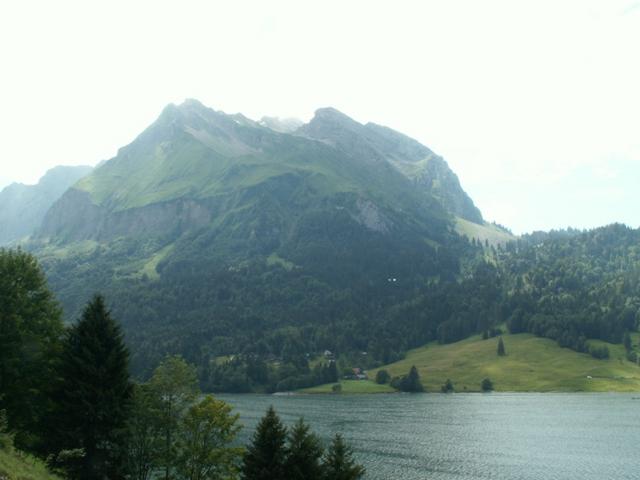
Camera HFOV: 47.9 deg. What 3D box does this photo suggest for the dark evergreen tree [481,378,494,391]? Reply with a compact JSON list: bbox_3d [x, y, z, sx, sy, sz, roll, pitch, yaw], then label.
[{"bbox_3d":[144.188,124.671,620.000,10.000,11.300,10.000,0,-10,0],"label":"dark evergreen tree"}]

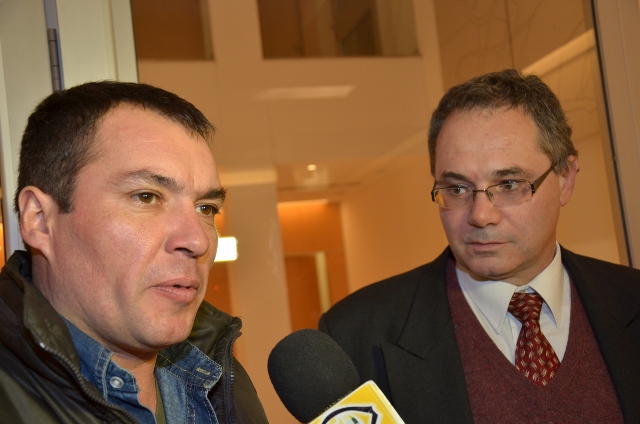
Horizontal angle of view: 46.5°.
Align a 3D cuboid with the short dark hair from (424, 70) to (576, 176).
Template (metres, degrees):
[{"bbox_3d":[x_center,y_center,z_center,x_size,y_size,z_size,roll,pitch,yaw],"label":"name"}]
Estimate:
[{"bbox_3d":[0.225,-0.086,0.930,0.170,0.165,0.192,-5,9,30],"label":"short dark hair"}]

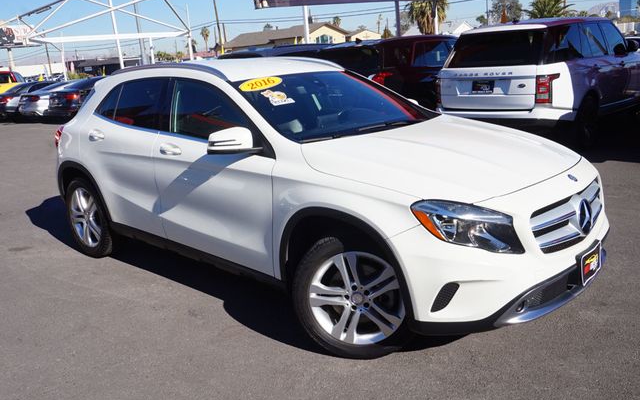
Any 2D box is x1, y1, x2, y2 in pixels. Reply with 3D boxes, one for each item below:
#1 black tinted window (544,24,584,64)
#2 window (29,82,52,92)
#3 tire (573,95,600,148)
[{"bbox_3d":[3.315,-2.111,7.909,0.080,0.500,1.050,-13,3,45],"label":"black tinted window"},{"bbox_3d":[-9.439,-3.833,19.800,0.120,0.360,0.950,-13,3,45],"label":"window"},{"bbox_3d":[3.729,-1.115,8.446,0.280,0.780,0.780,10,19,42],"label":"tire"}]

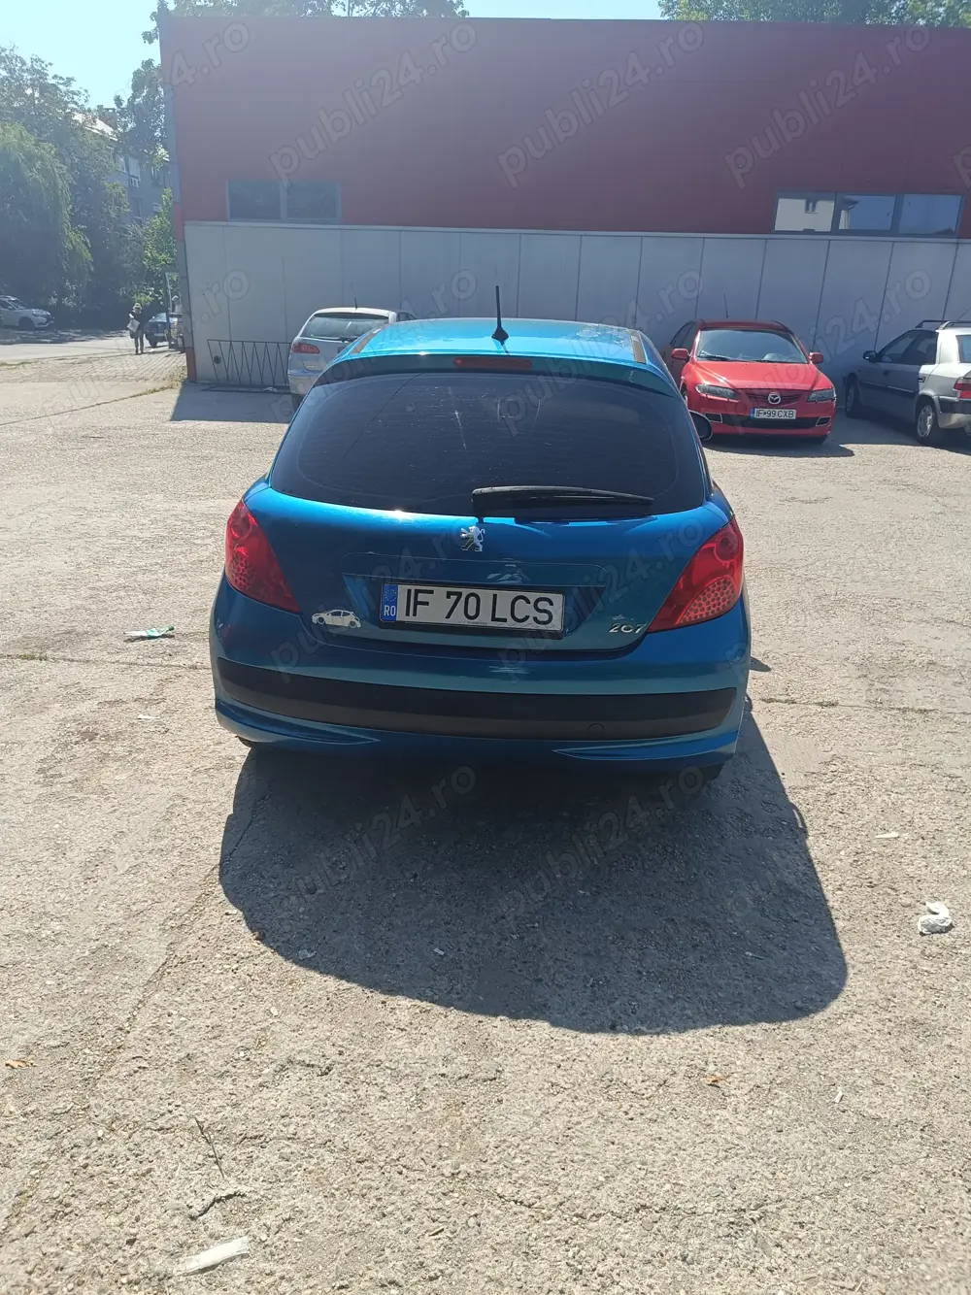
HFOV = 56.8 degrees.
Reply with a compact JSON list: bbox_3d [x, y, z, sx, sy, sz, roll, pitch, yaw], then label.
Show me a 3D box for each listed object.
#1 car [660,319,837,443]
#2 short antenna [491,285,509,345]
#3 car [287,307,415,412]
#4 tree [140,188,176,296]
[{"bbox_3d":[3.515,-3.786,12.529,1.820,1.435,4.680,3,21,3],"label":"car"},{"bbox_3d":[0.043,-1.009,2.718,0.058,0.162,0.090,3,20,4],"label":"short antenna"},{"bbox_3d":[-1.732,-4.526,14.021,1.720,1.440,3.970,3,21,4],"label":"car"},{"bbox_3d":[-14.774,-18.125,42.536,2.800,6.570,2.800,-5,21,-17],"label":"tree"}]

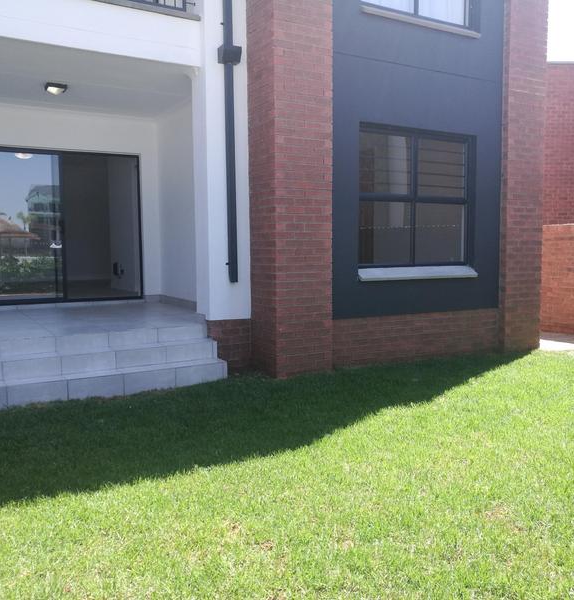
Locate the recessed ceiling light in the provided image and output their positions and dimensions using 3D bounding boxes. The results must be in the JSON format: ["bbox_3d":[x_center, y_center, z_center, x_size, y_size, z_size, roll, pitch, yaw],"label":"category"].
[{"bbox_3d":[-2.677,-2.427,7.232,0.225,0.100,0.215,-3,6,-30],"label":"recessed ceiling light"}]

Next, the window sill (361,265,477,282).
[{"bbox_3d":[1.563,-0.316,7.408,1.810,0.125,0.170,-3,6,-30],"label":"window sill"}]

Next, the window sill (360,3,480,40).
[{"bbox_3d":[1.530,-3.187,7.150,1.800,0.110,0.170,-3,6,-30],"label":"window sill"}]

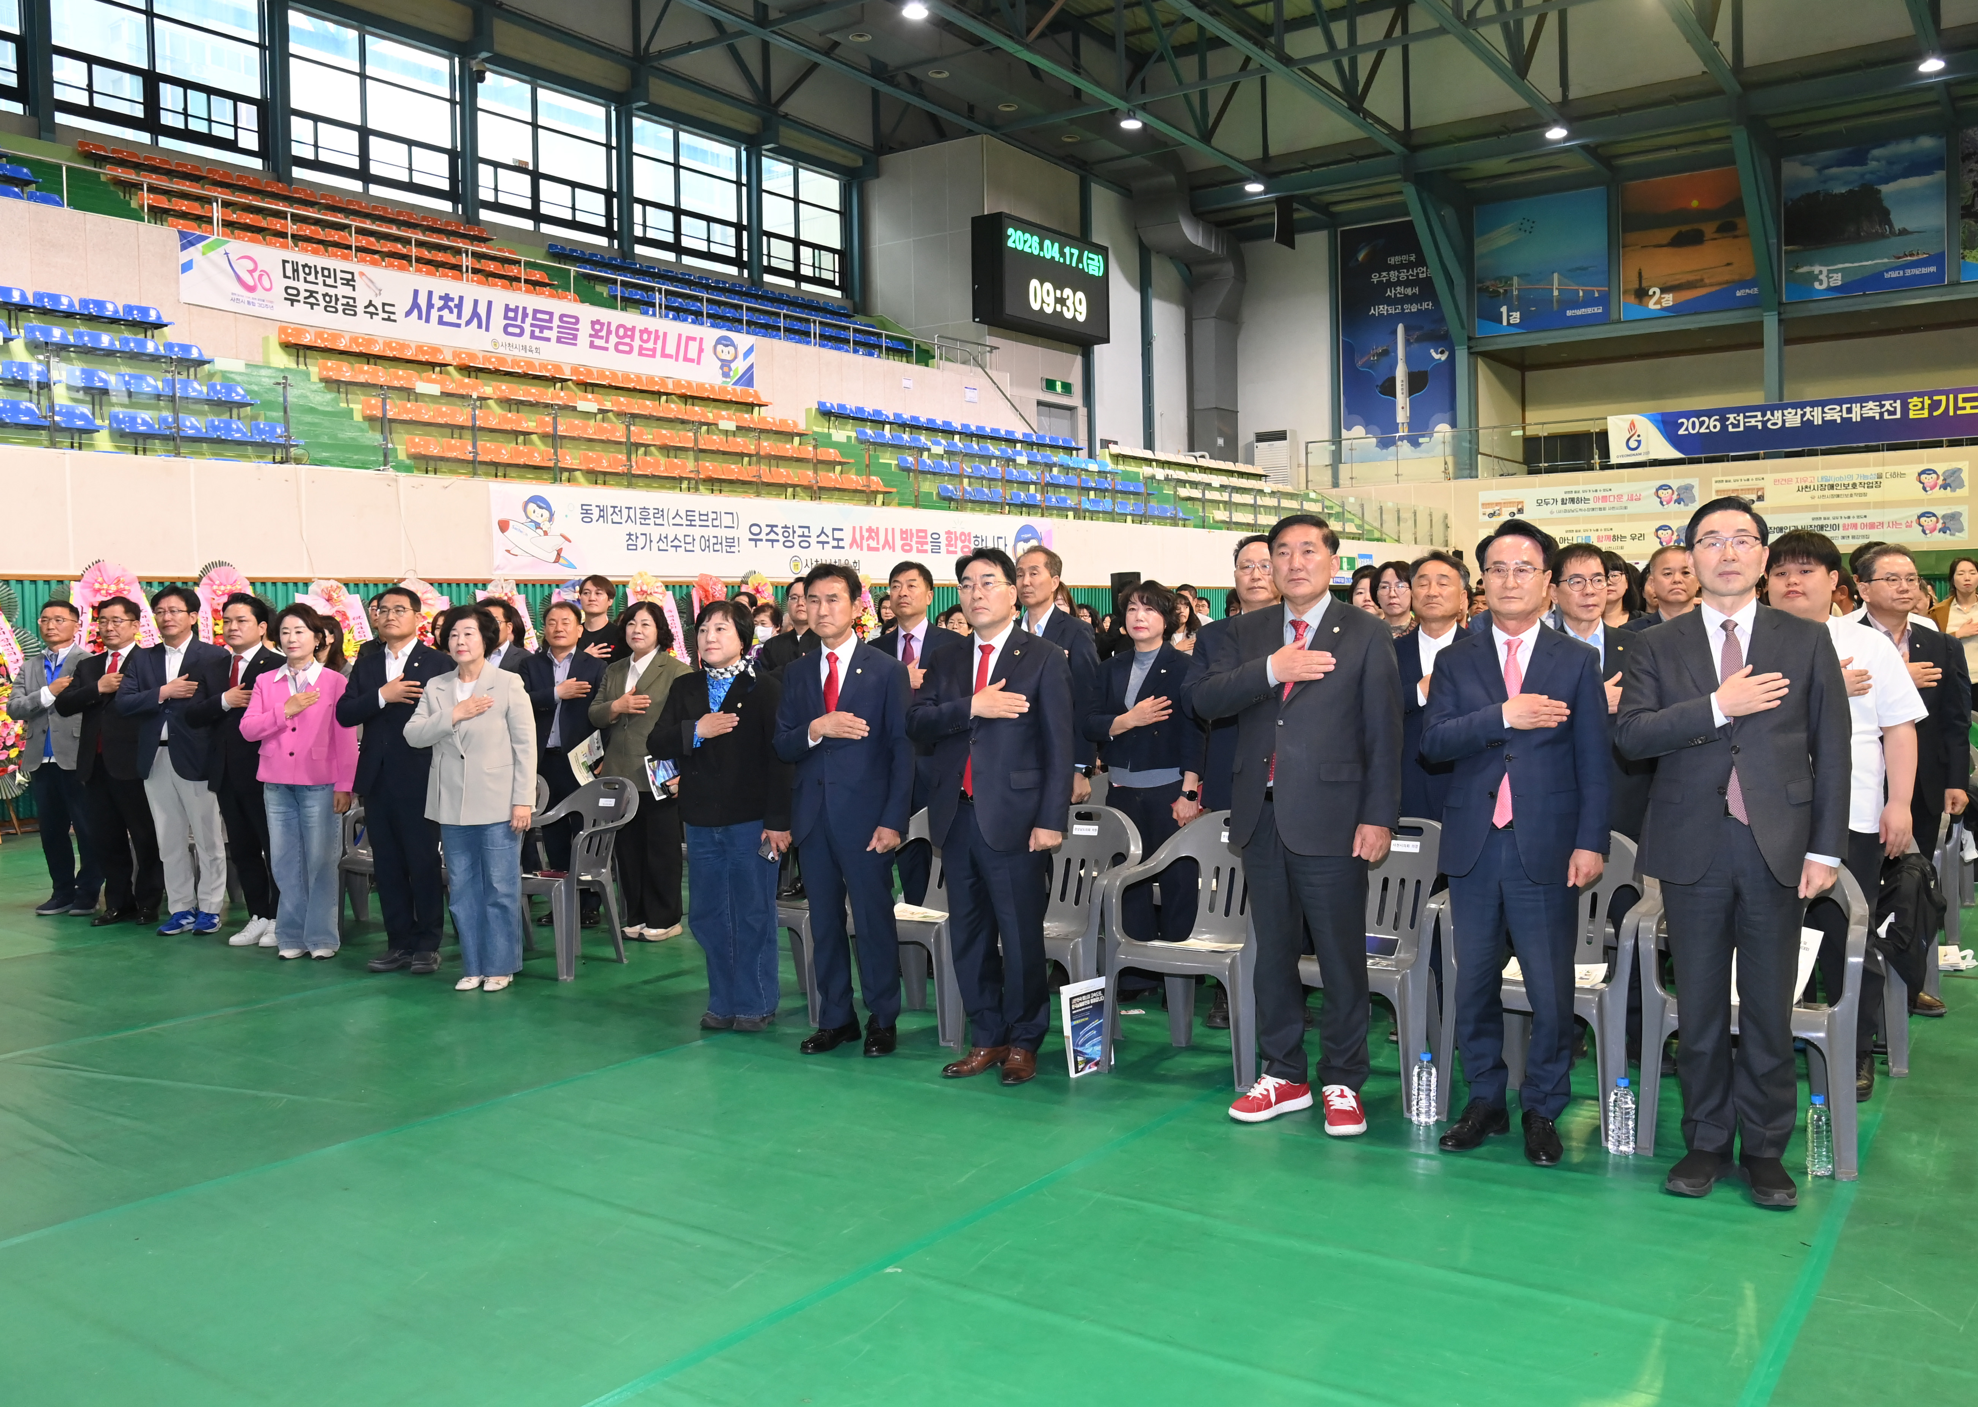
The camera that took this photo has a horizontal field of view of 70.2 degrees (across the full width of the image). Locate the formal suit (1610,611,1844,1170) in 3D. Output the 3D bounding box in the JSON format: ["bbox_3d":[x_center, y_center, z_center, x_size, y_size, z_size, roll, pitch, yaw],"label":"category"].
[{"bbox_3d":[1.879,0.463,3.555,0.580,1.450,0.360,2,5,37],"label":"formal suit"}]

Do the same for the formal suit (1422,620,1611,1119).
[{"bbox_3d":[1.452,0.468,3.886,0.530,1.400,0.340,0,3,26],"label":"formal suit"}]

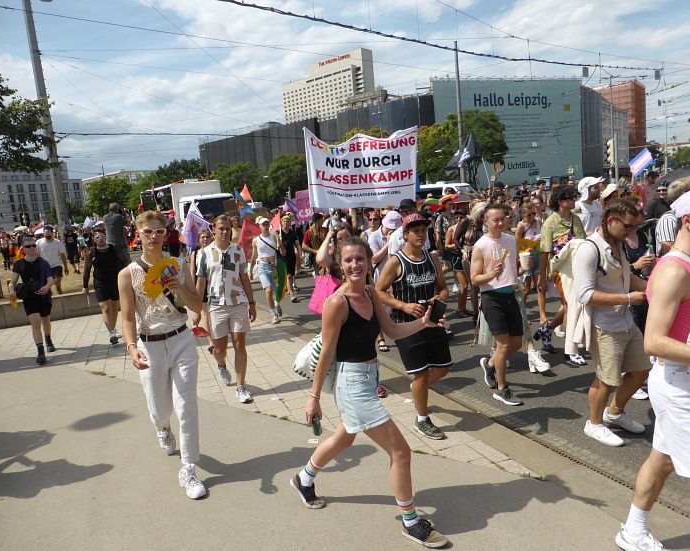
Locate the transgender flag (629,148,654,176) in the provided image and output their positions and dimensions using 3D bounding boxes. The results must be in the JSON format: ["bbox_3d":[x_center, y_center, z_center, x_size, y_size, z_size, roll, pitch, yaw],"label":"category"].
[{"bbox_3d":[5.713,-2.185,9.800,0.450,0.300,0.080,-35,3,29],"label":"transgender flag"}]

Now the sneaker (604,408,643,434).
[{"bbox_3d":[2.090,1.085,3.830,0.110,0.115,0.295,-10,9,-33],"label":"sneaker"}]

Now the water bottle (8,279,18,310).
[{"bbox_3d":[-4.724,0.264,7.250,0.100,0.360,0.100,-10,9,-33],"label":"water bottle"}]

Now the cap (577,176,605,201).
[{"bbox_3d":[2.556,-0.906,5.300,0.270,0.220,0.190,-10,8,25],"label":"cap"}]

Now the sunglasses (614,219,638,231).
[{"bbox_3d":[1.900,-0.344,3.430,0.148,0.050,0.150,-12,33,-37],"label":"sunglasses"}]

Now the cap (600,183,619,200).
[{"bbox_3d":[3.221,-1.023,6.200,0.190,0.150,0.260,-13,0,-41],"label":"cap"}]

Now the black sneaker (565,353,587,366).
[{"bbox_3d":[2.342,0.846,5.182,0.105,0.110,0.280,-9,10,-25],"label":"black sneaker"}]

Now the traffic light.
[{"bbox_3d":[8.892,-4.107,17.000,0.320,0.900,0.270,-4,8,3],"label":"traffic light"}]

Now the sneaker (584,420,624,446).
[{"bbox_3d":[1.850,1.126,3.638,0.107,0.115,0.292,-11,10,-32],"label":"sneaker"}]

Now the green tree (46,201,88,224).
[{"bbox_3d":[-46.221,-9.278,85.446,7.000,6.570,6.500,-9,9,-30],"label":"green tree"}]

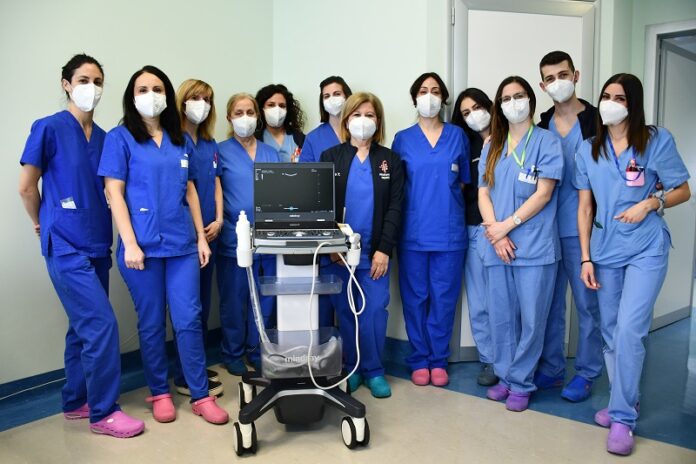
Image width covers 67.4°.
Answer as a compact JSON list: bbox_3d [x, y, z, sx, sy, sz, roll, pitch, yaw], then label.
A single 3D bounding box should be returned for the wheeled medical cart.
[{"bbox_3d":[-0.222,0.434,2.407,0.540,0.930,0.560,-1,5,-8],"label":"wheeled medical cart"}]

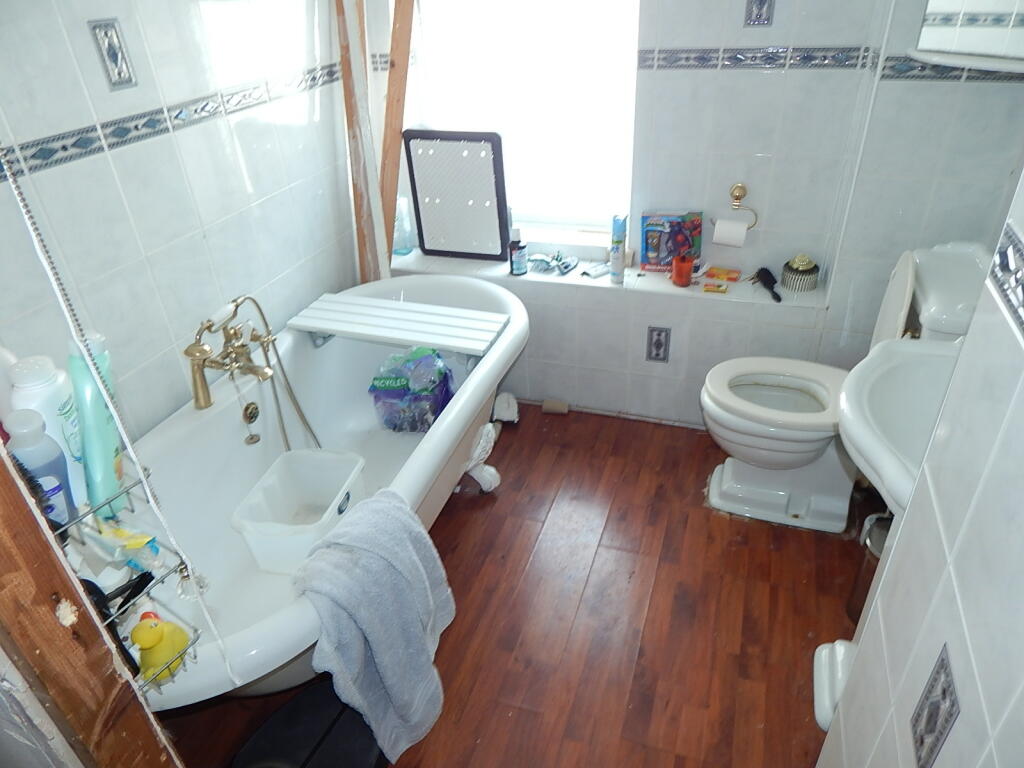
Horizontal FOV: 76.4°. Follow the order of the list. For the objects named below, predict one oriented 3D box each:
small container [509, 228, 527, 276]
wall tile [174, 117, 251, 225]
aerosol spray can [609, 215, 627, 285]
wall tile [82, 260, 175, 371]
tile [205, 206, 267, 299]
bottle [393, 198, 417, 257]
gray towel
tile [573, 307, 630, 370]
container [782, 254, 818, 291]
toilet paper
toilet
[{"bbox_3d":[0.021,-0.492,2.415,0.066,0.167,0.066,-3,33,2],"label":"small container"},{"bbox_3d":[-0.839,-0.596,1.826,0.010,0.253,0.200,9,35,18],"label":"wall tile"},{"bbox_3d":[0.366,-0.466,2.249,0.052,0.243,0.052,-2,33,1],"label":"aerosol spray can"},{"bbox_3d":[-0.947,-0.168,1.622,0.010,0.250,0.200,9,35,17],"label":"wall tile"},{"bbox_3d":[-0.825,-0.380,1.965,0.010,0.253,0.200,9,35,18],"label":"tile"},{"bbox_3d":[-0.440,-0.627,2.586,0.072,0.222,0.066,9,35,17],"label":"bottle"},{"bbox_3d":[-0.260,0.476,1.300,0.230,0.410,0.420,8,34,16],"label":"gray towel"},{"bbox_3d":[0.338,-0.162,2.407,0.200,0.250,0.010,8,34,16],"label":"tile"},{"bbox_3d":[0.983,-0.390,2.214,0.112,0.115,0.112,8,34,16],"label":"container"},{"bbox_3d":[0.763,-0.527,2.272,0.105,0.092,0.092,8,34,16],"label":"toilet paper"},{"bbox_3d":[0.919,0.034,1.881,0.710,0.820,0.430,8,34,16],"label":"toilet"}]

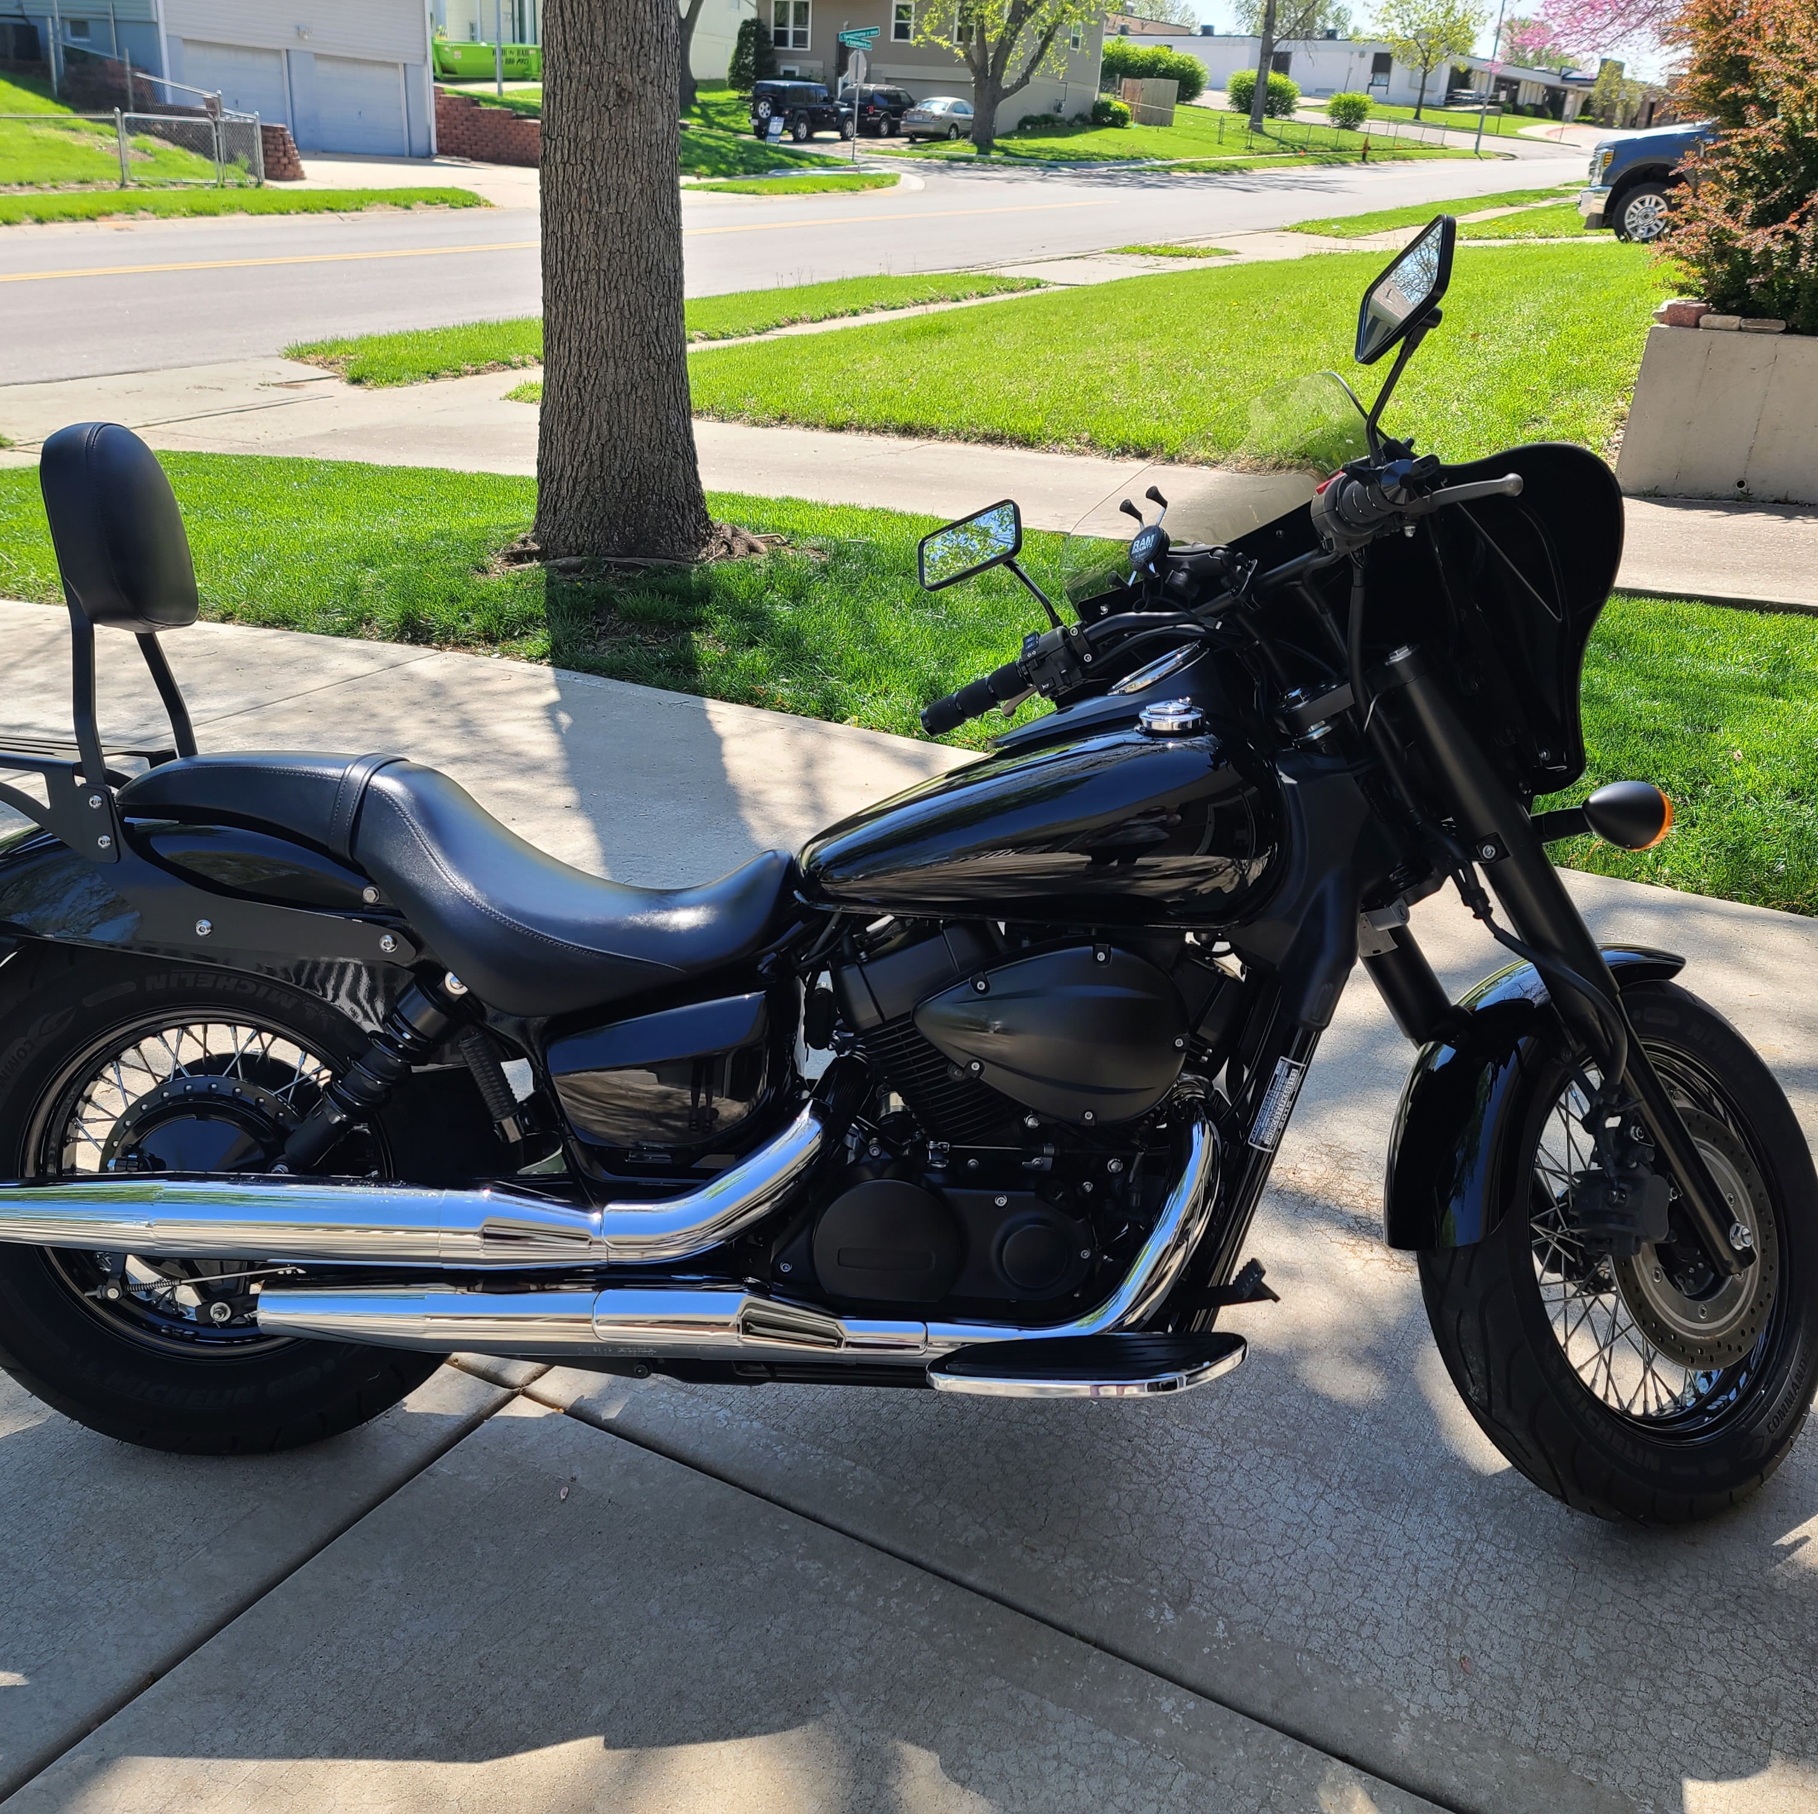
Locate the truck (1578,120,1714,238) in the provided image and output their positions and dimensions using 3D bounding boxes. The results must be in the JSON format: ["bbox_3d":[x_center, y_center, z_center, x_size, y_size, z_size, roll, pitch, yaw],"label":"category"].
[{"bbox_3d":[12.055,-9.495,22.819,6.250,2.020,2.050,10,23,17],"label":"truck"}]

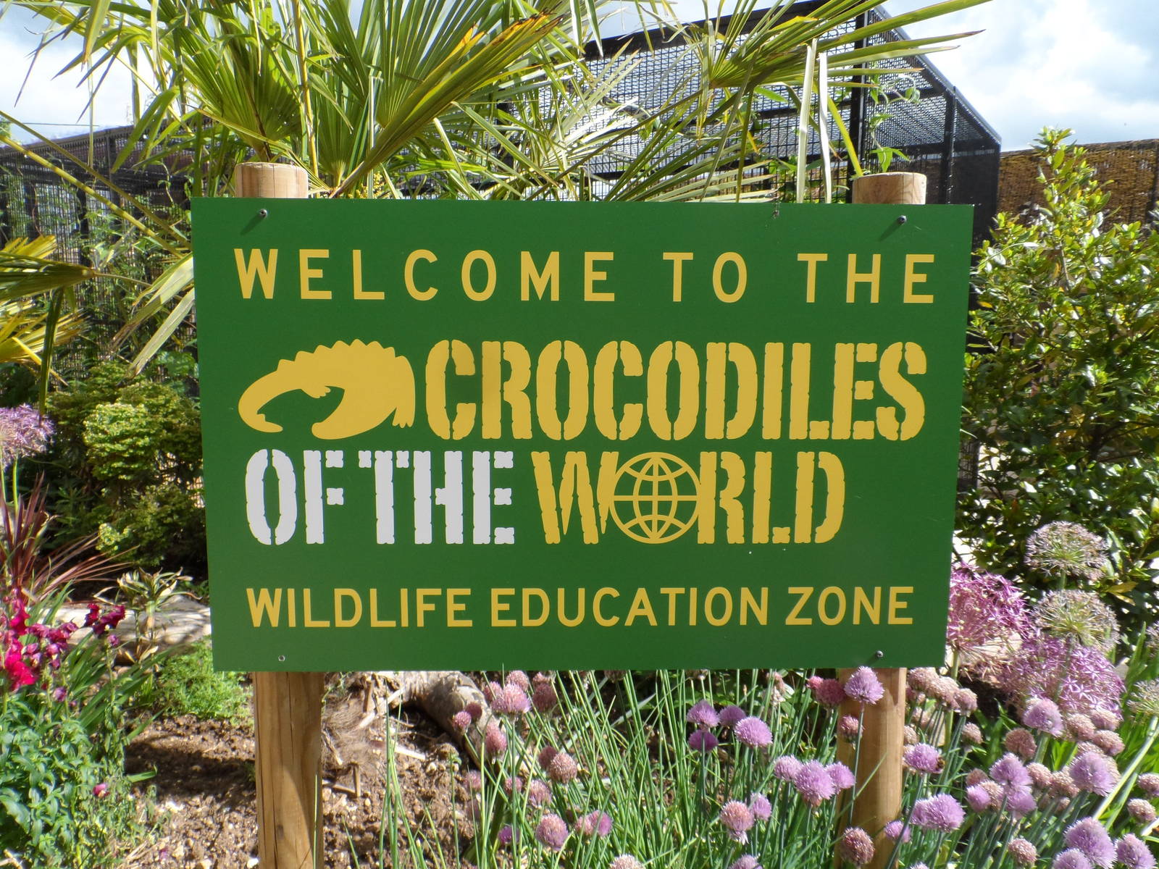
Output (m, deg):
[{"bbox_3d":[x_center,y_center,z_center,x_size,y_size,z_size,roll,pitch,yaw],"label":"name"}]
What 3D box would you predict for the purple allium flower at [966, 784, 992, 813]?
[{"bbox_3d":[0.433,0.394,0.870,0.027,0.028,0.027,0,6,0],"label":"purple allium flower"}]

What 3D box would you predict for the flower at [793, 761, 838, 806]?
[{"bbox_3d":[0.211,0.313,0.720,0.037,0.037,0.037,0,6,0],"label":"flower"}]

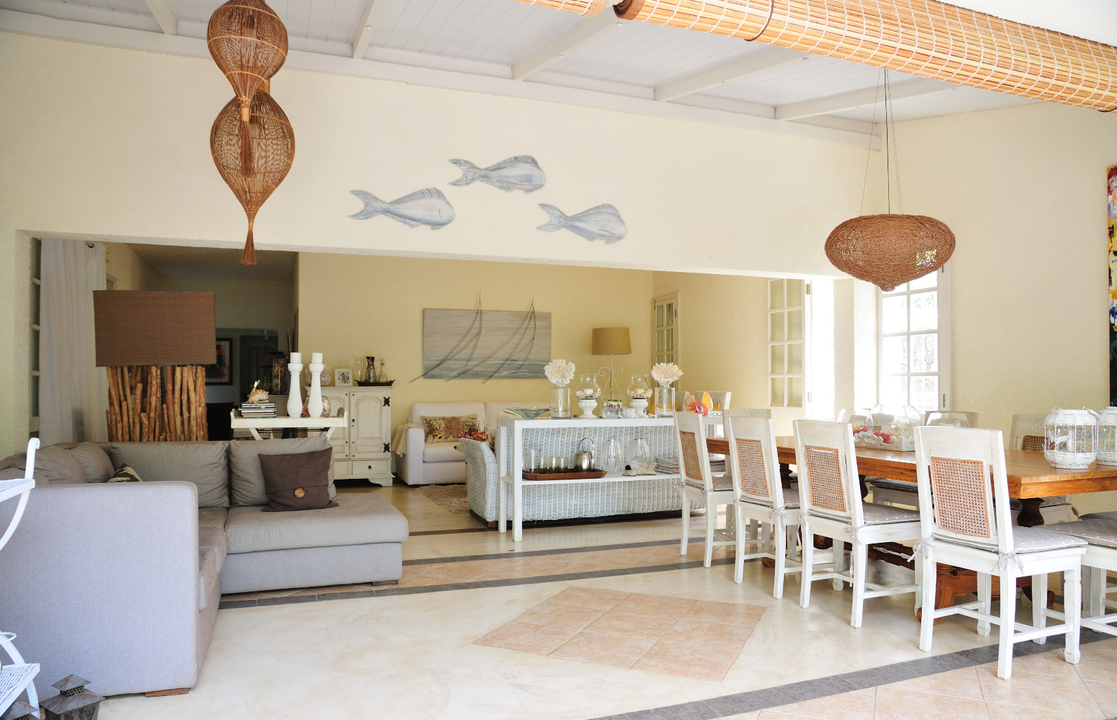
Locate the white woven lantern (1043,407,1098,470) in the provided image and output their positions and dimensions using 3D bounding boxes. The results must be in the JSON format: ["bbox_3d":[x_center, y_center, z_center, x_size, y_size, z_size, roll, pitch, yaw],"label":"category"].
[{"bbox_3d":[2.204,0.335,3.212,0.198,0.260,0.194,1,-2,-20],"label":"white woven lantern"}]

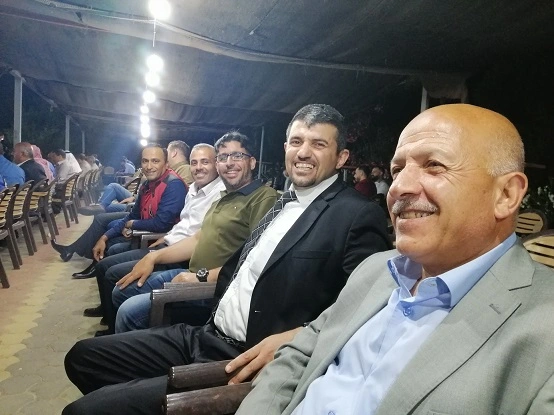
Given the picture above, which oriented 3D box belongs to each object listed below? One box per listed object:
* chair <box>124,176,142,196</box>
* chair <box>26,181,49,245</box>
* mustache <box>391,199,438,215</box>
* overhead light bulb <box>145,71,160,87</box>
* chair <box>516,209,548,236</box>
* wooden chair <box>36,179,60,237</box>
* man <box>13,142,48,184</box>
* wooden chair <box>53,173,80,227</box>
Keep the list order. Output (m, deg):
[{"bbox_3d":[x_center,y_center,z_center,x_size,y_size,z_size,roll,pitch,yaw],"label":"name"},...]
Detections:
[{"bbox_3d":[-2.999,-0.127,8.036,0.560,0.860,0.560,4,5,0],"label":"chair"},{"bbox_3d":[-3.135,0.060,5.059,0.560,0.860,0.560,2,5,-16],"label":"chair"},{"bbox_3d":[0.197,-0.002,0.605,0.032,0.025,0.082,4,-9,-35],"label":"mustache"},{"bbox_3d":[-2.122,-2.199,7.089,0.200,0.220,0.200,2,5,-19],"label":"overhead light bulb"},{"bbox_3d":[2.680,0.444,4.808,0.560,0.860,0.560,2,5,-18],"label":"chair"},{"bbox_3d":[-3.348,-0.016,5.792,0.560,0.860,0.560,2,5,-20],"label":"wooden chair"},{"bbox_3d":[-3.270,-0.151,4.950,0.850,1.280,0.550,2,5,-17],"label":"man"},{"bbox_3d":[-3.659,-0.134,6.946,0.560,0.860,0.560,3,5,-10],"label":"wooden chair"}]

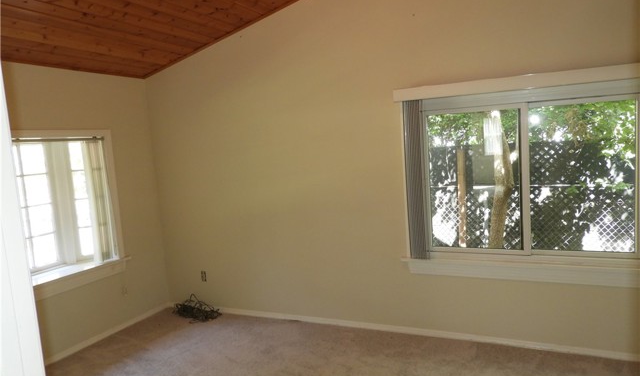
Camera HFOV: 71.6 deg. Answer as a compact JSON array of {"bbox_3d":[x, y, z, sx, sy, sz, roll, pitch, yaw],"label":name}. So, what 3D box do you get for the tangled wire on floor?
[{"bbox_3d":[-1.195,1.156,4.234,0.450,0.140,0.220,1,8,39],"label":"tangled wire on floor"}]

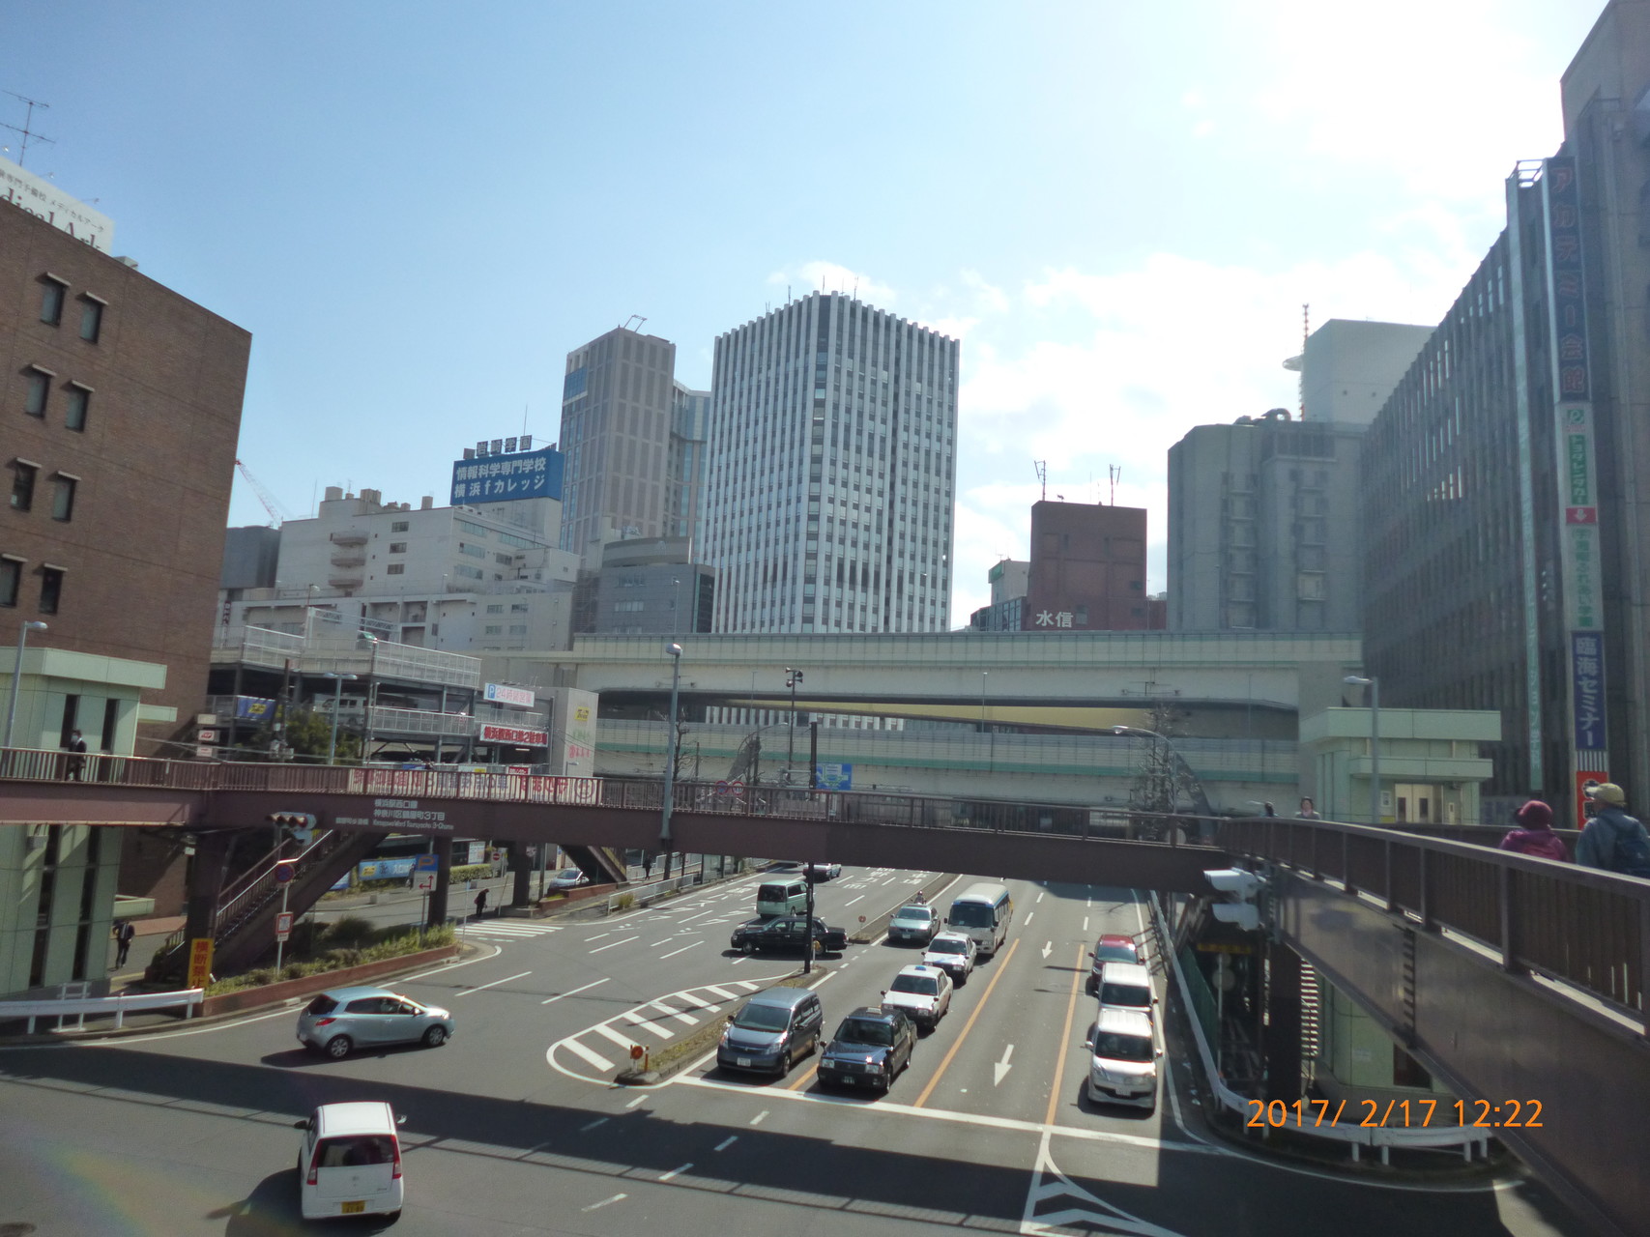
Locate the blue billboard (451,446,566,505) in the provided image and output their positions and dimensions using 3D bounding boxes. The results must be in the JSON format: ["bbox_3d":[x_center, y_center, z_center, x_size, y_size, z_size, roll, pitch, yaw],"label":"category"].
[{"bbox_3d":[-57.169,-24.515,205.306,23.443,8.200,3.514,-2,-9,30],"label":"blue billboard"}]

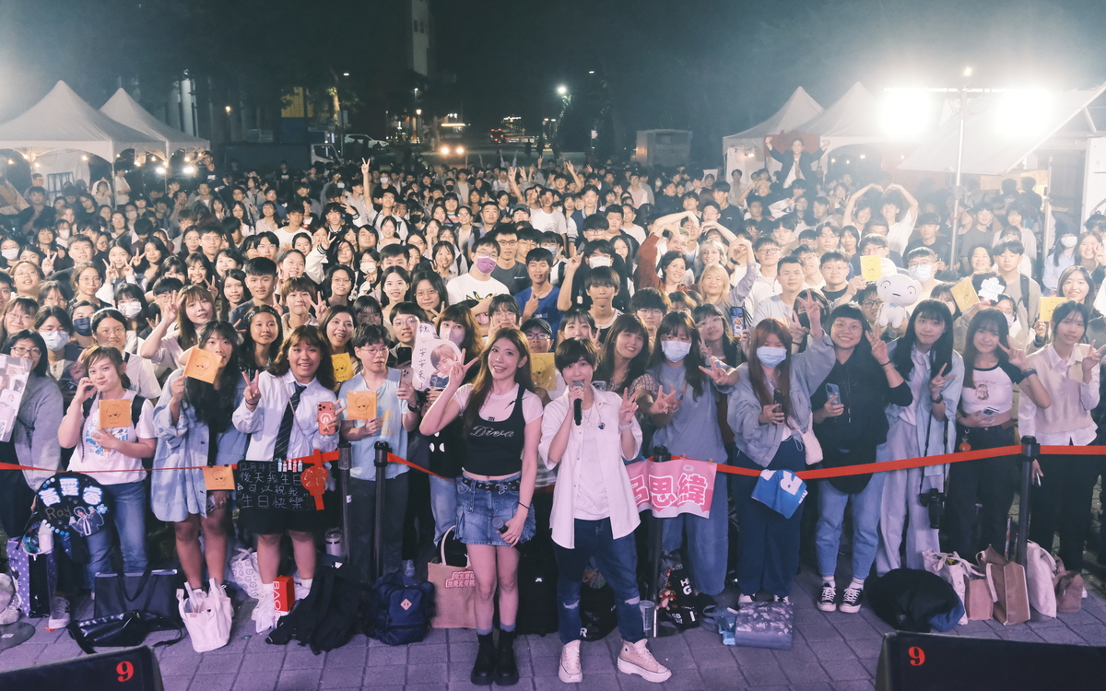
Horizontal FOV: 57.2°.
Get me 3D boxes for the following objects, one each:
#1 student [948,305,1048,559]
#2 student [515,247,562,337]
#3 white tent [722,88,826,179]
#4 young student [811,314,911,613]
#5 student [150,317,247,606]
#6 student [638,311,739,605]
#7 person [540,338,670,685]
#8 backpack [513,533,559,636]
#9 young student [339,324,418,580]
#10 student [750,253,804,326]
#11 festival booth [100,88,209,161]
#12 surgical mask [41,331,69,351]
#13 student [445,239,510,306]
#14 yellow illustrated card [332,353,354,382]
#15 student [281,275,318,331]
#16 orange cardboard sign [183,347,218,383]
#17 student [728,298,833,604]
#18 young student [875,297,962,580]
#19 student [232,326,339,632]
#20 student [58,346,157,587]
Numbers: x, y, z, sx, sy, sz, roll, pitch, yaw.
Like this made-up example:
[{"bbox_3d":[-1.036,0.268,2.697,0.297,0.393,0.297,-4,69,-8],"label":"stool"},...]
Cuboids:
[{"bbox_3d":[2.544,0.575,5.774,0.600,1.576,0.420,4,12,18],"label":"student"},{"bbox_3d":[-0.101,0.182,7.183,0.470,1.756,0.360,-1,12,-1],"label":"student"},{"bbox_3d":[6.222,-4.655,25.728,3.000,3.690,3.000,-2,12,-10],"label":"white tent"},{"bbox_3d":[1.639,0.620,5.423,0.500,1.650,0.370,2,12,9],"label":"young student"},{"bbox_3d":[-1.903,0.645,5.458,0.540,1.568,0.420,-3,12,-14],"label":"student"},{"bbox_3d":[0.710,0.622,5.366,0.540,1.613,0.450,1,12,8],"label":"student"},{"bbox_3d":[0.234,0.764,4.735,0.620,1.630,0.460,0,12,0],"label":"person"},{"bbox_3d":[-0.080,1.217,5.262,0.330,0.500,0.200,-1,12,-1],"label":"backpack"},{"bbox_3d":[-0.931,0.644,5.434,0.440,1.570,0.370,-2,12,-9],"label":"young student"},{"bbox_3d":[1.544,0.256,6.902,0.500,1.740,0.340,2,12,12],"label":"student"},{"bbox_3d":[-9.515,-4.005,22.673,3.000,3.408,3.000,-1,12,-4],"label":"festival booth"},{"bbox_3d":[-2.655,-0.022,5.402,0.140,0.115,0.080,-6,8,-25],"label":"surgical mask"},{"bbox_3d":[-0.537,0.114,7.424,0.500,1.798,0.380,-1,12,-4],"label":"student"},{"bbox_3d":[-1.104,0.116,5.331,0.105,0.145,0.006,-12,7,-11],"label":"yellow illustrated card"},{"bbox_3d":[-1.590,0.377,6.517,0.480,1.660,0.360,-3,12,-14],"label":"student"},{"bbox_3d":[-1.762,0.102,5.100,0.155,0.155,0.012,18,-7,-13],"label":"orange cardboard sign"},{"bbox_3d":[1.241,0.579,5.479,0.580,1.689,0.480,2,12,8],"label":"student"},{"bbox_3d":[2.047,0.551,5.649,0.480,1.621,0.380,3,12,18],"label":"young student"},{"bbox_3d":[-1.387,0.670,5.290,0.520,1.575,0.400,-2,12,-9],"label":"student"},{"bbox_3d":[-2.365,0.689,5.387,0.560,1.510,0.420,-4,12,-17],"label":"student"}]

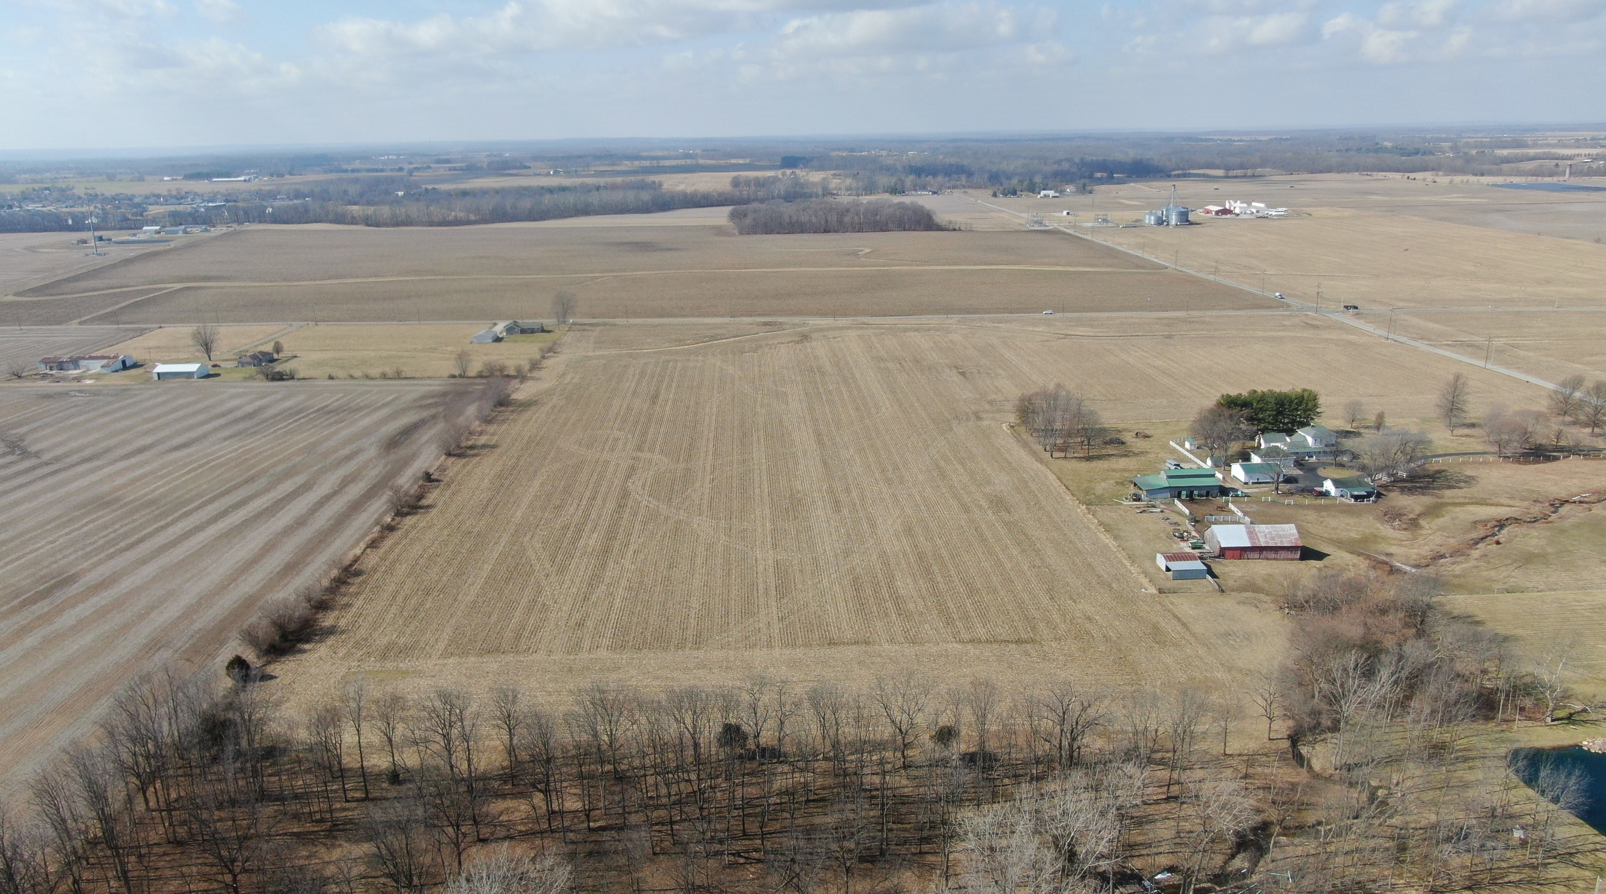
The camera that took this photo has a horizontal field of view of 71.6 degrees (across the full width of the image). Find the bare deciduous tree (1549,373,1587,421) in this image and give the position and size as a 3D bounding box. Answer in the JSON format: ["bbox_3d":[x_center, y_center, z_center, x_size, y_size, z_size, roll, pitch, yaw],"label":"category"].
[{"bbox_3d":[286.474,-18.989,417.583,11.611,17.350,11.611,-1,16,0],"label":"bare deciduous tree"}]

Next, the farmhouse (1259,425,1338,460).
[{"bbox_3d":[168.184,-2.462,378.367,21.500,9.000,19.000,-1,16,0],"label":"farmhouse"}]

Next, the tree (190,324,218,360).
[{"bbox_3d":[-296.940,-52.089,553.605,12.089,18.800,12.089,-1,16,0],"label":"tree"}]

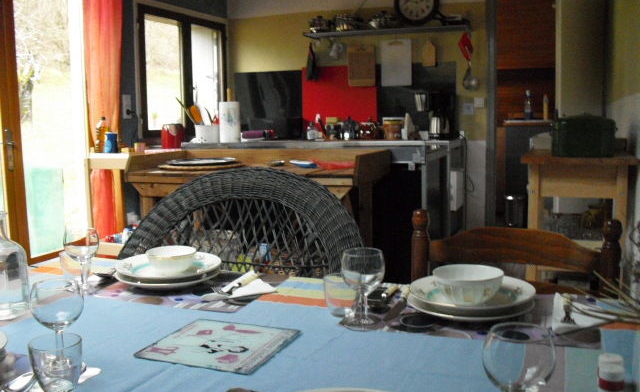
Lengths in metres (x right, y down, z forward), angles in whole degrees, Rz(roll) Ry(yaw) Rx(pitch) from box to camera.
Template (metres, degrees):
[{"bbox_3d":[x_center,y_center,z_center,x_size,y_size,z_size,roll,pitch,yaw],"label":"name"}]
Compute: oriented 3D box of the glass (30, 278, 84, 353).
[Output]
[{"bbox_3d":[-0.387,0.195,0.988,0.078,0.131,0.078,-1,7,0],"label":"glass"}]

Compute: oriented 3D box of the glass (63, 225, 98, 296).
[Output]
[{"bbox_3d":[-0.528,0.143,1.478,0.074,0.138,0.074,-1,7,0],"label":"glass"}]

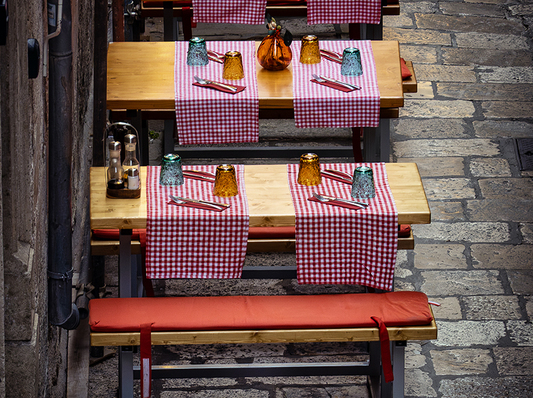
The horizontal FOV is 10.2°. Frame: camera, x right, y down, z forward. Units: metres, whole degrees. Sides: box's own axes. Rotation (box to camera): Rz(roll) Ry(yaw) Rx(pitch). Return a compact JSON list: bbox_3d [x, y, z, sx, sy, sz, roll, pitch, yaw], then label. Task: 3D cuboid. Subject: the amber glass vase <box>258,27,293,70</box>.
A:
[{"bbox_3d":[0.030,-0.594,11.744,0.136,0.170,0.136,0,21,0],"label":"amber glass vase"}]

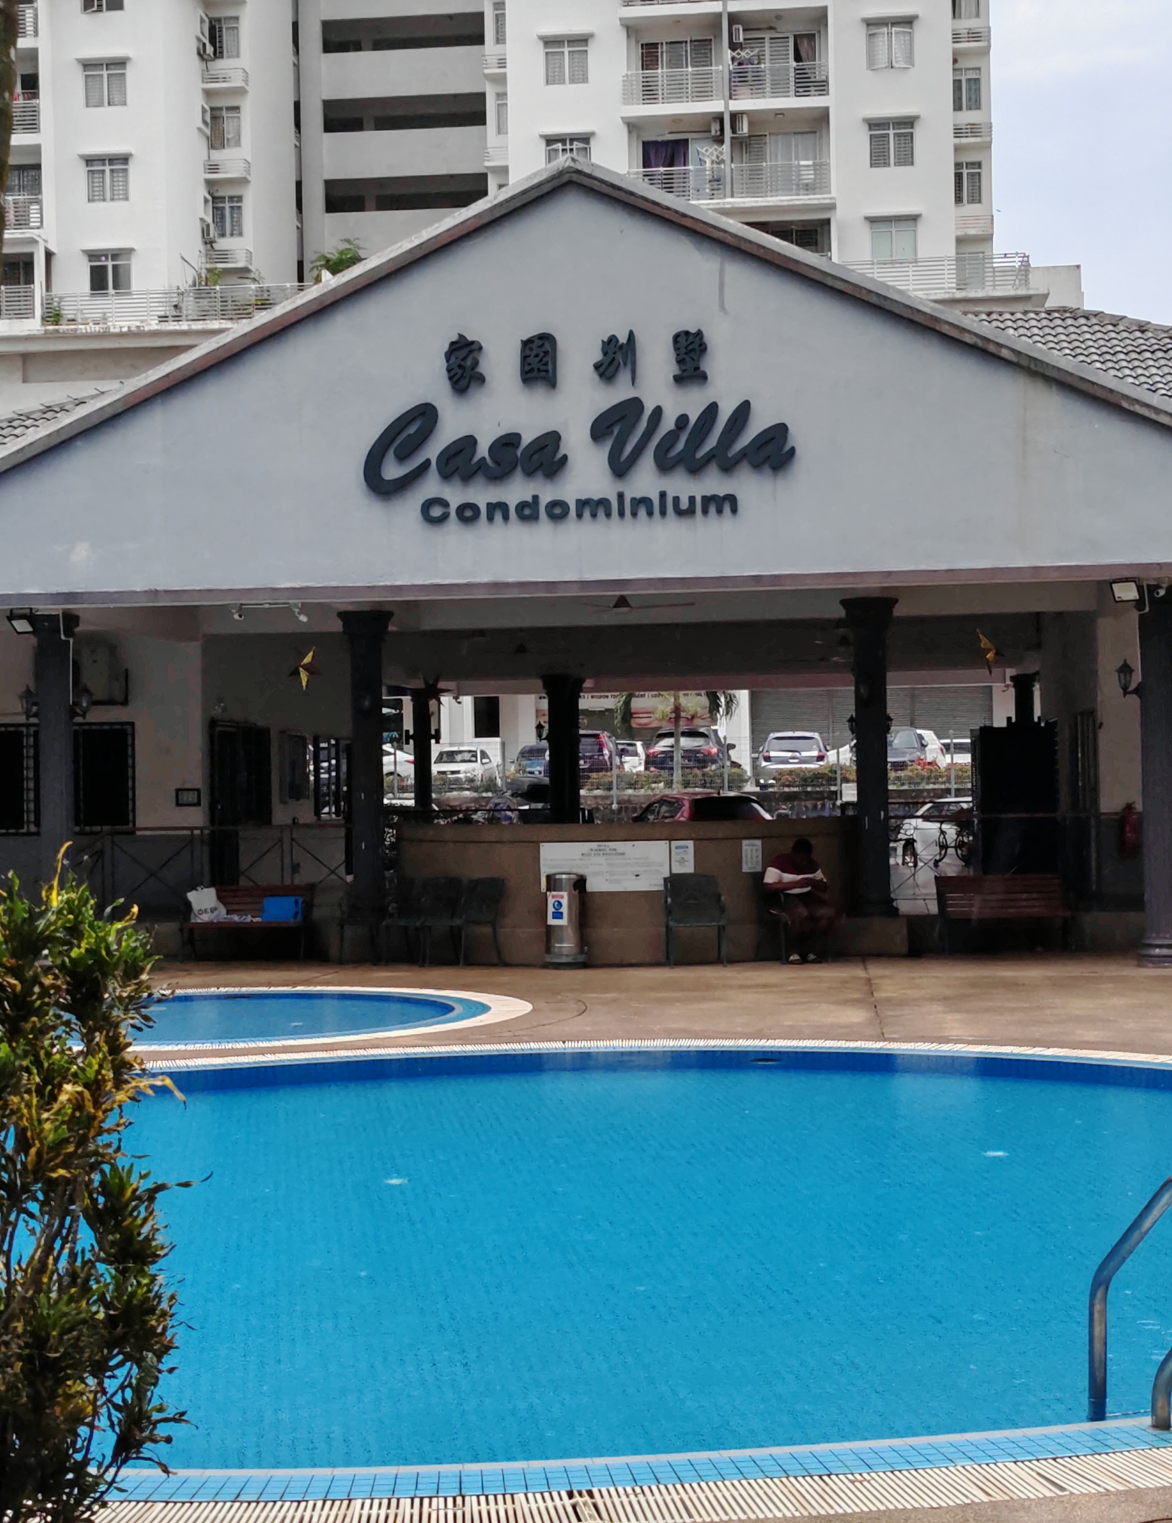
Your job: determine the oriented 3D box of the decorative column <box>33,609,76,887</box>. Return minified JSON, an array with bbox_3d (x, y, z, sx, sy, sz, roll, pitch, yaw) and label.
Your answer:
[{"bbox_3d":[-4.915,0.298,21.750,0.460,3.361,0.460,-1,-1,7],"label":"decorative column"}]

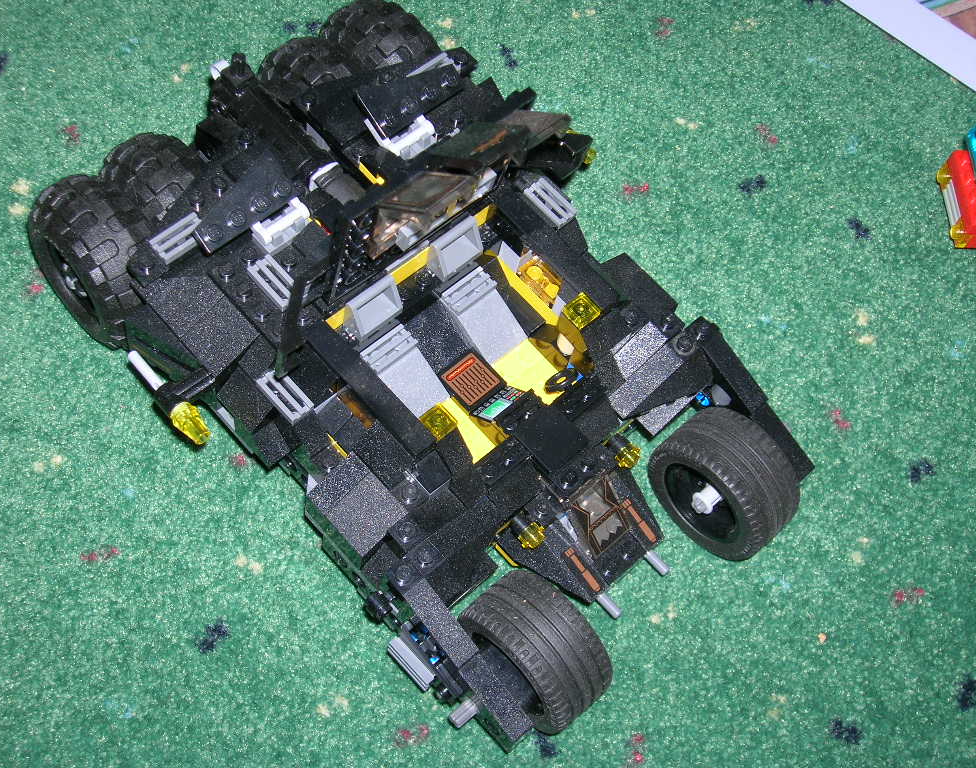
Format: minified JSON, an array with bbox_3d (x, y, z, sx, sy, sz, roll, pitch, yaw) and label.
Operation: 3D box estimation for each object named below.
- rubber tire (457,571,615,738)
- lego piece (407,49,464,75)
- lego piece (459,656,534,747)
[{"bbox_3d":[0.013,0.077,0.390,0.028,0.043,0.043,-38,72,-22],"label":"rubber tire"},{"bbox_3d":[-0.016,-0.096,0.425,0.016,0.003,0.008,-38,75,-21],"label":"lego piece"},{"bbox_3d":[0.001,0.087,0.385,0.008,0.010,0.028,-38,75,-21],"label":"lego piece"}]

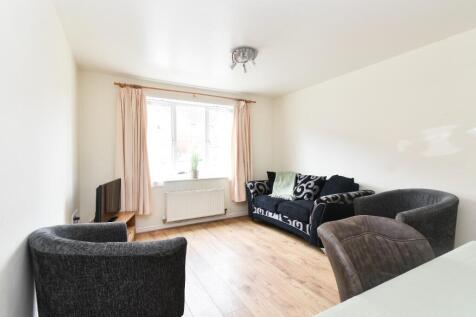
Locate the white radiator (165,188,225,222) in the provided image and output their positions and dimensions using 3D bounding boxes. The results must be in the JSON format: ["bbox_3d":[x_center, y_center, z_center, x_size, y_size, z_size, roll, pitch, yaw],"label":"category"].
[{"bbox_3d":[-0.690,0.773,3.335,1.000,0.460,0.100,0,1,-26],"label":"white radiator"}]

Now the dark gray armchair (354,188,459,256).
[{"bbox_3d":[1.725,0.755,2.015,0.670,0.770,0.700,0,1,-7],"label":"dark gray armchair"}]

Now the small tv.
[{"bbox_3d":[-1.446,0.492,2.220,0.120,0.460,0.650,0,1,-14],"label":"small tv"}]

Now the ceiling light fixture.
[{"bbox_3d":[0.080,-1.185,2.400,0.310,0.150,0.310,0,1,-26],"label":"ceiling light fixture"}]

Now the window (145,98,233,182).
[{"bbox_3d":[-0.775,-0.293,3.430,1.580,1.350,0.120,0,1,-26],"label":"window"}]

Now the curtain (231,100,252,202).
[{"bbox_3d":[0.070,-0.136,3.690,0.470,1.910,0.130,0,1,-26],"label":"curtain"}]

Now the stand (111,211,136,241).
[{"bbox_3d":[-1.432,0.933,2.167,0.380,0.430,0.820,0,1,-14],"label":"stand"}]

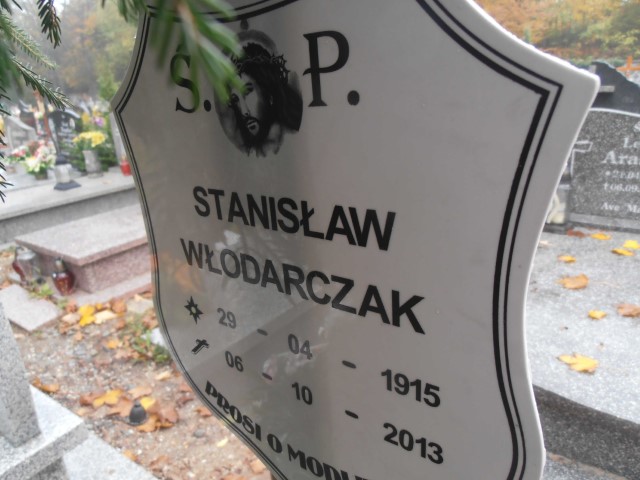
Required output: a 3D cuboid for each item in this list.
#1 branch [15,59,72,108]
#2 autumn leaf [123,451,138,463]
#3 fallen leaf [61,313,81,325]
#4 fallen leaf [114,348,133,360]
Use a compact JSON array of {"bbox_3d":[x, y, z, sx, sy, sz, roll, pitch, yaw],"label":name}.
[{"bbox_3d":[-0.375,-0.210,0.600,0.105,0.030,0.035,40,0,0],"label":"branch"},{"bbox_3d":[-0.571,0.652,1.337,0.053,0.015,0.041,-2,19,0],"label":"autumn leaf"},{"bbox_3d":[-1.298,0.408,2.308,0.097,0.028,0.081,-14,20,-30],"label":"fallen leaf"},{"bbox_3d":[-0.831,0.484,1.876,0.076,0.020,0.072,-2,19,0],"label":"fallen leaf"}]

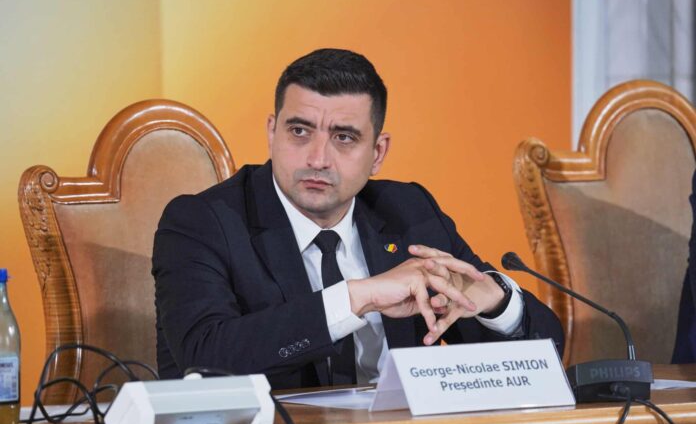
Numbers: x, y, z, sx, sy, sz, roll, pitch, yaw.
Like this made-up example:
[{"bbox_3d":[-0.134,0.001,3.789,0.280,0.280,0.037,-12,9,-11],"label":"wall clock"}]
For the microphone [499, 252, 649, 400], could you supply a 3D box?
[{"bbox_3d":[0.319,0.168,10.638,0.140,0.197,0.265,-2,4,-34],"label":"microphone"}]

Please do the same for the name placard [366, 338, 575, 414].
[{"bbox_3d":[0.176,0.233,10.418,0.295,0.091,0.100,-3,4,-38],"label":"name placard"}]

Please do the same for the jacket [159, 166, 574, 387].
[{"bbox_3d":[0.000,0.238,10.879,0.640,0.620,0.480,-2,4,-28],"label":"jacket"}]

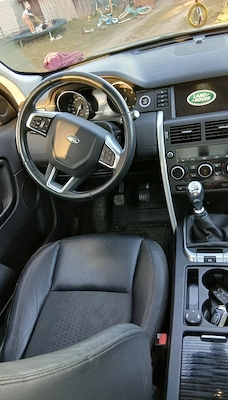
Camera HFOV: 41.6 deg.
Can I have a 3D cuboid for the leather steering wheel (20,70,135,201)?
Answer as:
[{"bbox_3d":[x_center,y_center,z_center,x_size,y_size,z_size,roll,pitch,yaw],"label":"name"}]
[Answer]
[{"bbox_3d":[-0.113,-0.186,0.920,0.377,0.377,0.090,25,21,8],"label":"leather steering wheel"}]

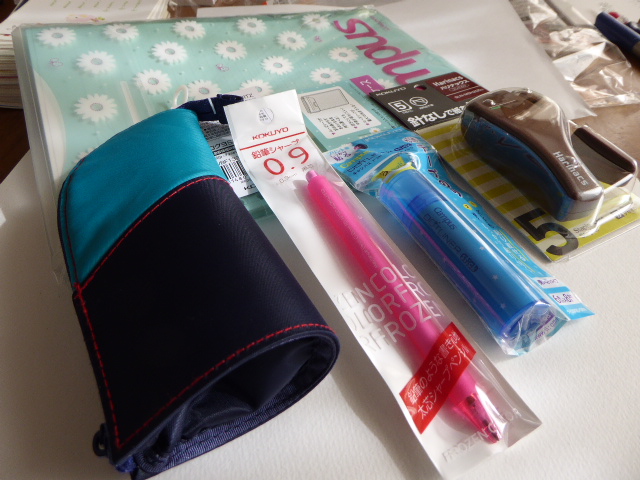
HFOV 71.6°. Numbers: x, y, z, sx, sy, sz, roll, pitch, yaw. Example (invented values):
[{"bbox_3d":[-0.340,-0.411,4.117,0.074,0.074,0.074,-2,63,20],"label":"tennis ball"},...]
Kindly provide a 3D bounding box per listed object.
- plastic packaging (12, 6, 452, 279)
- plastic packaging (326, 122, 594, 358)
[{"bbox_3d":[-0.024,-0.104,0.309,0.309,0.010,0.225,-17,53,-25],"label":"plastic packaging"},{"bbox_3d":[0.076,-0.017,0.234,0.066,0.026,0.148,-18,54,-26],"label":"plastic packaging"}]

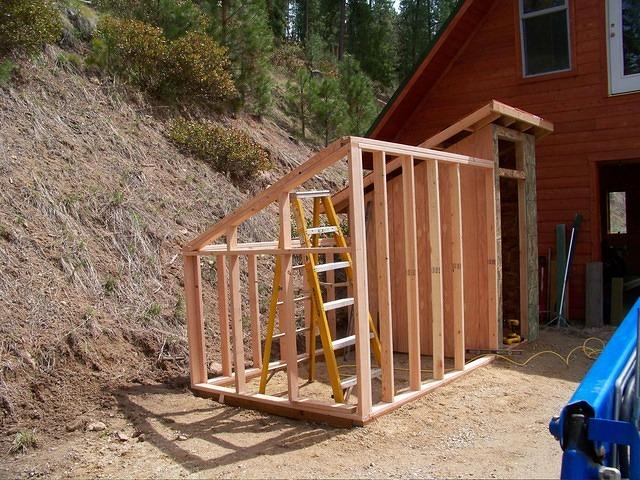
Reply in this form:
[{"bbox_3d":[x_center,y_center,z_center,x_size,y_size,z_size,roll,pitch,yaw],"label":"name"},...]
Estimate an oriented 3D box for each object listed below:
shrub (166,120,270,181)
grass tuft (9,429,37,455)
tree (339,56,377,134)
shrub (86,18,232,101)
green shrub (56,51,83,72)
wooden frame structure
[{"bbox_3d":[-1.977,-1.800,12.000,1.946,1.145,1.460,-2,0,-9],"label":"shrub"},{"bbox_3d":[-1.950,1.324,4.000,0.180,0.140,0.170,-2,1,0],"label":"grass tuft"},{"bbox_3d":[1.383,-5.255,22.500,1.401,3.024,1.401,-2,0,4],"label":"tree"},{"bbox_3d":[-3.643,-4.201,14.200,3.296,1.942,2.307,-2,0,-14],"label":"shrub"},{"bbox_3d":[-4.722,-3.365,11.500,0.490,0.415,0.441,-2,0,-22],"label":"green shrub"},{"bbox_3d":[0.712,-0.006,6.429,2.247,2.604,3.980,-2,0,38],"label":"wooden frame structure"}]

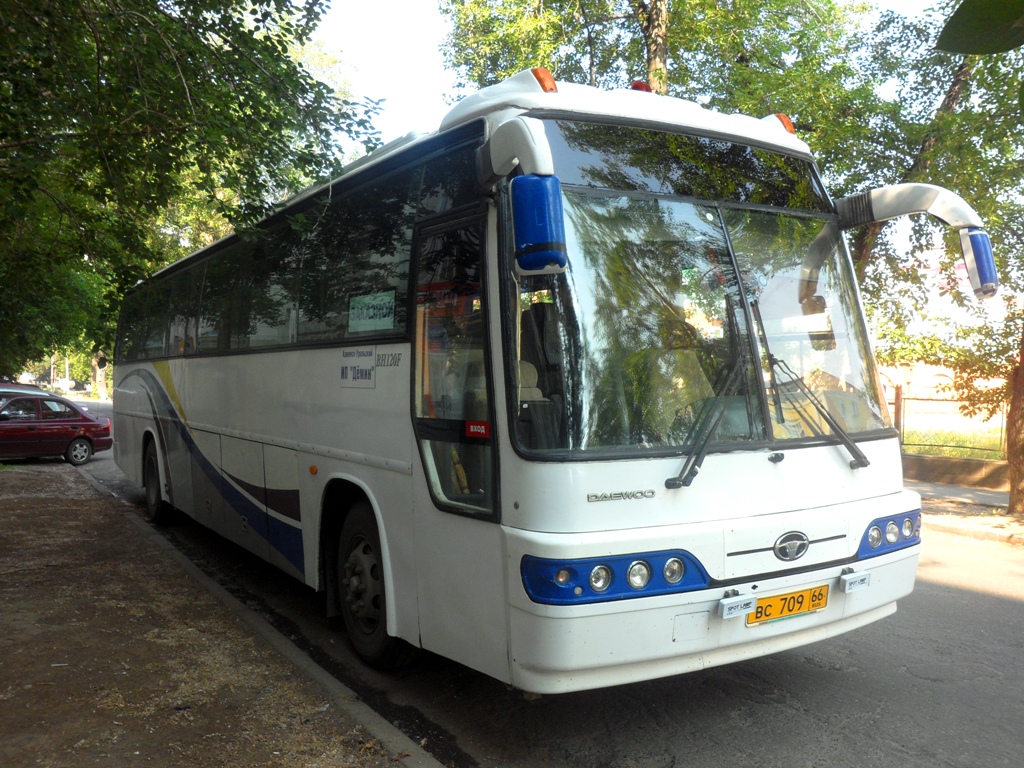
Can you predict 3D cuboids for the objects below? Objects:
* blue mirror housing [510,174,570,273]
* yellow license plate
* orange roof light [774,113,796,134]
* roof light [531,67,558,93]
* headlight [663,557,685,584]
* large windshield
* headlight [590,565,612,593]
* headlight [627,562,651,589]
[{"bbox_3d":[0.106,-0.613,3.640,0.200,0.375,0.140,-5,-8,-9],"label":"blue mirror housing"},{"bbox_3d":[1.293,1.026,4.400,0.525,0.120,0.020,-2,9,-31],"label":"yellow license plate"},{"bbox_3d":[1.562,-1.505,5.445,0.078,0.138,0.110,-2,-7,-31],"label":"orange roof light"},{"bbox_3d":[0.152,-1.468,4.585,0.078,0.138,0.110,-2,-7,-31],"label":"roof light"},{"bbox_3d":[0.693,0.808,4.106,0.115,0.115,0.060,-2,1,-31],"label":"headlight"},{"bbox_3d":[1.029,-0.453,4.778,2.300,1.600,0.360,-2,-13,-31],"label":"large windshield"},{"bbox_3d":[0.364,0.816,3.981,0.115,0.115,0.060,-2,1,-31],"label":"headlight"},{"bbox_3d":[0.532,0.811,4.039,0.120,0.120,0.060,-2,1,-31],"label":"headlight"}]

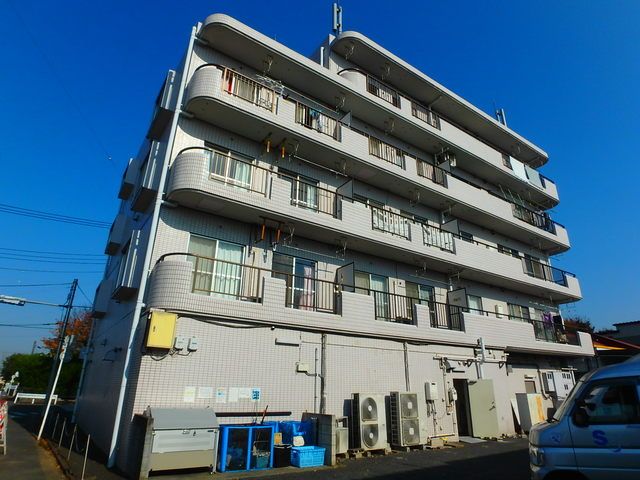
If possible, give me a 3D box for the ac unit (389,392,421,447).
[{"bbox_3d":[2.467,4.952,10.808,0.930,1.335,0.370,15,-25,-31],"label":"ac unit"}]

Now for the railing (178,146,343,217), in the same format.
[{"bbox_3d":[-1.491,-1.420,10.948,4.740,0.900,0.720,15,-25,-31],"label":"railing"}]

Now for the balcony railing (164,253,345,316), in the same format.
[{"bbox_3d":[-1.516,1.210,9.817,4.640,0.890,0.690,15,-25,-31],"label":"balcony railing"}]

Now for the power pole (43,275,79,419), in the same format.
[{"bbox_3d":[-13.866,5.548,20.773,0.320,7.072,0.320,15,-25,-31],"label":"power pole"}]

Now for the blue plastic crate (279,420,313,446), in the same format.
[{"bbox_3d":[-0.529,4.203,8.444,0.720,0.480,0.430,15,-25,-31],"label":"blue plastic crate"}]

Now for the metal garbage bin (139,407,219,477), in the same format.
[{"bbox_3d":[-2.611,3.716,7.262,1.190,1.070,0.780,15,-25,-31],"label":"metal garbage bin"}]

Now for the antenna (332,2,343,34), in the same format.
[{"bbox_3d":[0.747,-9.792,17.216,0.500,1.850,0.250,7,-22,-15],"label":"antenna"}]

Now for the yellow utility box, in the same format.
[{"bbox_3d":[-3.302,1.898,8.072,0.485,0.700,0.200,15,-25,-31],"label":"yellow utility box"}]

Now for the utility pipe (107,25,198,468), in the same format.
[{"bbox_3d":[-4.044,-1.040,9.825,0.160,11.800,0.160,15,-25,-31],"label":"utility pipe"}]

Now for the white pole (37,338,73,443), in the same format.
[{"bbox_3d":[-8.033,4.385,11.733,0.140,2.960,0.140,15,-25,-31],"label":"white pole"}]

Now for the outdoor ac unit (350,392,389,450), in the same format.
[{"bbox_3d":[1.280,4.667,10.054,0.880,1.305,0.320,15,-25,-31],"label":"outdoor ac unit"}]

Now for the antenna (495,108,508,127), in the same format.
[{"bbox_3d":[10.915,-7.134,23.165,0.570,1.550,0.340,15,-25,-31],"label":"antenna"}]

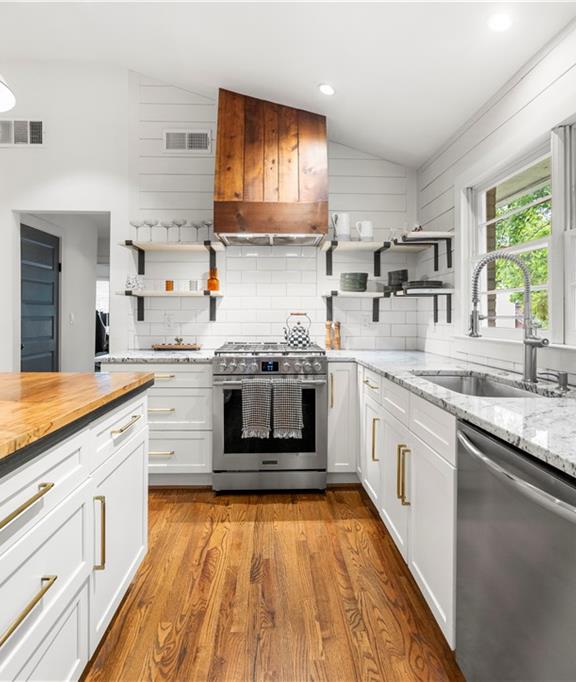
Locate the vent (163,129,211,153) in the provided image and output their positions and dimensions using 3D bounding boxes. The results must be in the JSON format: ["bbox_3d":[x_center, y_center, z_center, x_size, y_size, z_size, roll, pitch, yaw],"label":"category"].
[{"bbox_3d":[-0.830,-1.655,3.290,0.400,0.200,0.030,0,3,-2],"label":"vent"}]

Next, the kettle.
[{"bbox_3d":[0.073,-0.080,3.069,0.210,0.275,0.170,0,2,-3],"label":"kettle"}]

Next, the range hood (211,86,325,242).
[{"bbox_3d":[-0.128,-1.385,3.060,0.810,1.220,0.540,0,3,-2],"label":"range hood"}]

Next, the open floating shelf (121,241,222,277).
[{"bbox_3d":[-0.886,-0.642,3.112,0.765,0.237,0.270,0,2,-3],"label":"open floating shelf"}]

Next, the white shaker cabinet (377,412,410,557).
[{"bbox_3d":[0.790,0.655,1.890,0.580,0.580,0.440,0,3,-2],"label":"white shaker cabinet"}]

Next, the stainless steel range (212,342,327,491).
[{"bbox_3d":[-0.132,0.525,2.970,0.760,0.930,0.710,0,3,-2],"label":"stainless steel range"}]

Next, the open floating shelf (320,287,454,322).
[{"bbox_3d":[0.690,-0.250,3.030,0.830,0.220,0.680,0,3,-2],"label":"open floating shelf"}]

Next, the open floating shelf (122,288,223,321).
[{"bbox_3d":[-0.886,-0.271,3.112,0.765,0.235,0.270,0,2,-3],"label":"open floating shelf"}]

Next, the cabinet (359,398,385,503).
[{"bbox_3d":[0.785,0.627,2.357,0.580,0.620,0.390,0,2,-3],"label":"cabinet"}]

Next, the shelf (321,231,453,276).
[{"bbox_3d":[0.688,-0.629,2.976,0.795,0.235,0.680,0,2,-3],"label":"shelf"}]

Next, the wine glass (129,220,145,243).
[{"bbox_3d":[-1.170,-0.837,3.085,0.108,0.178,0.108,0,2,-3],"label":"wine glass"}]

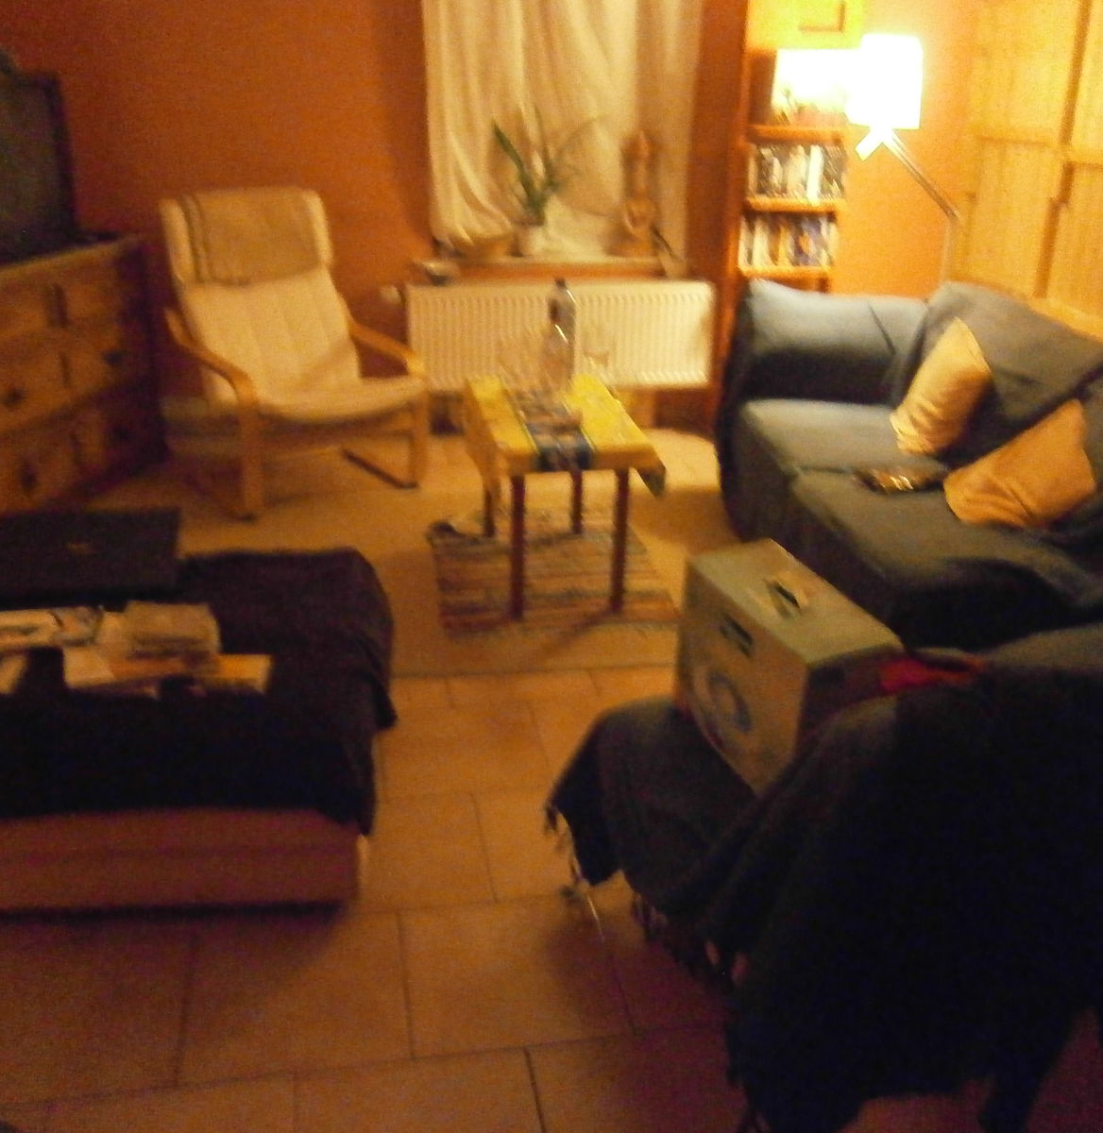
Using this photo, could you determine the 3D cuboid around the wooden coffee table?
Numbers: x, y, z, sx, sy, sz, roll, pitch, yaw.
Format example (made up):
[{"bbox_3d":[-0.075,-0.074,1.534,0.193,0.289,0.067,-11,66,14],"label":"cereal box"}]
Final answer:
[{"bbox_3d":[0.006,-0.234,3.376,0.420,0.450,0.810,-3,23,-10],"label":"wooden coffee table"}]

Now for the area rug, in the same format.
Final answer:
[{"bbox_3d":[-0.029,-0.016,3.422,0.650,0.012,0.886,-3,23,-10],"label":"area rug"}]

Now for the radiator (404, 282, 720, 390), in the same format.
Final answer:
[{"bbox_3d":[0.037,-0.920,4.514,1.210,0.410,0.100,-3,23,-10],"label":"radiator"}]

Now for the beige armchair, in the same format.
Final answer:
[{"bbox_3d":[-0.933,-0.805,3.976,0.680,1.000,0.820,-14,27,-34],"label":"beige armchair"}]

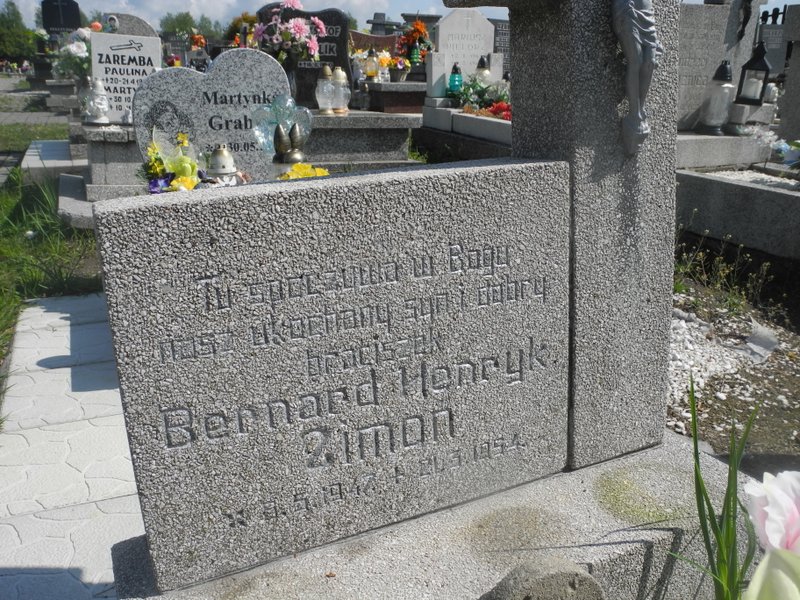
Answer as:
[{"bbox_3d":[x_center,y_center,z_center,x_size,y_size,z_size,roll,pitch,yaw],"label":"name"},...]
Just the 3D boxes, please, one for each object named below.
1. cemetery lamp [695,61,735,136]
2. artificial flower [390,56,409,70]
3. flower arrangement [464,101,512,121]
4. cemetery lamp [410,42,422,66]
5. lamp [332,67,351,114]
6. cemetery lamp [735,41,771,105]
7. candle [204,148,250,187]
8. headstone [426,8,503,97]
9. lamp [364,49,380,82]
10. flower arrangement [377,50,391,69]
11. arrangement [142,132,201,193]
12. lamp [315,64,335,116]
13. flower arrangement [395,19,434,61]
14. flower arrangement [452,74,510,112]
[{"bbox_3d":[1.418,-0.906,3.328,0.115,0.322,0.115,-5,20,-23],"label":"cemetery lamp"},{"bbox_3d":[-0.005,-2.108,6.604,0.193,0.119,0.193,2,19,-1],"label":"artificial flower"},{"bbox_3d":[0.684,-1.397,5.460,0.436,0.126,0.280,-5,20,-23],"label":"flower arrangement"},{"bbox_3d":[0.161,-2.395,7.200,0.105,0.230,0.105,0,18,1],"label":"cemetery lamp"},{"bbox_3d":[-0.389,-1.384,4.867,0.120,0.287,0.120,2,19,-1],"label":"lamp"},{"bbox_3d":[1.667,-1.072,3.500,0.118,0.275,0.118,10,20,23],"label":"cemetery lamp"},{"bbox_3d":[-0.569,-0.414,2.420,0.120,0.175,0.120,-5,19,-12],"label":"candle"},{"bbox_3d":[0.545,-2.068,6.240,0.594,0.691,0.160,-5,20,-23],"label":"headstone"},{"bbox_3d":[-0.215,-1.839,5.800,0.118,0.250,0.118,-1,18,-2],"label":"lamp"},{"bbox_3d":[-0.149,-2.160,6.656,0.121,0.157,0.121,-5,20,-23],"label":"flower arrangement"},{"bbox_3d":[-0.746,-0.446,2.420,0.175,0.195,0.140,-6,19,-16],"label":"arrangement"},{"bbox_3d":[-0.489,-1.361,4.784,0.126,0.303,0.126,2,19,-1],"label":"lamp"},{"bbox_3d":[0.146,-2.587,7.400,0.340,0.410,0.300,0,18,1],"label":"flower arrangement"},{"bbox_3d":[0.641,-1.538,5.500,0.460,0.250,0.320,1,19,6],"label":"flower arrangement"}]

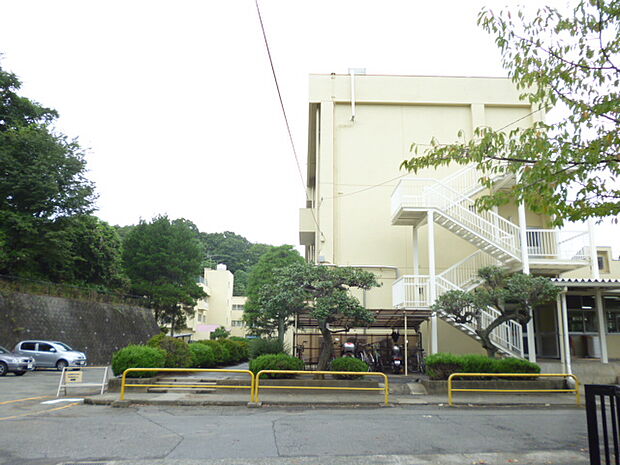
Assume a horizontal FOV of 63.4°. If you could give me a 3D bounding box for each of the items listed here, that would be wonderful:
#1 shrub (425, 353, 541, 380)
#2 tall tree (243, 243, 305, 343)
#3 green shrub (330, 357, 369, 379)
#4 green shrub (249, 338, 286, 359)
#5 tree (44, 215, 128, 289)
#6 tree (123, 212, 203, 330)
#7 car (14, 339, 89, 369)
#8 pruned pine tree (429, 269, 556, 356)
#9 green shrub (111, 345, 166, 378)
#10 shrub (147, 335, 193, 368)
[{"bbox_3d":[5.264,4.060,15.303,3.500,0.820,1.200,1,-12,0],"label":"shrub"},{"bbox_3d":[-2.006,3.817,28.338,3.700,6.700,3.600,1,-12,0],"label":"tall tree"},{"bbox_3d":[1.165,3.969,14.796,1.120,0.650,1.050,1,-12,0],"label":"green shrub"},{"bbox_3d":[-2.310,6.390,27.255,2.150,1.200,2.000,1,-12,0],"label":"green shrub"},{"bbox_3d":[-16.496,1.402,37.014,6.100,5.600,5.400,1,-12,0],"label":"tree"},{"bbox_3d":[-10.818,3.721,37.033,6.000,10.600,5.600,1,-12,0],"label":"tree"},{"bbox_3d":[-13.102,6.267,25.606,3.600,1.520,1.660,0,-12,3],"label":"car"},{"bbox_3d":[5.982,2.847,16.086,4.050,3.550,3.200,1,-12,0],"label":"pruned pine tree"},{"bbox_3d":[-4.937,3.639,14.438,1.600,0.950,1.500,1,-12,0],"label":"green shrub"},{"bbox_3d":[-4.900,4.187,17.492,1.600,1.200,1.600,1,-12,0],"label":"shrub"}]

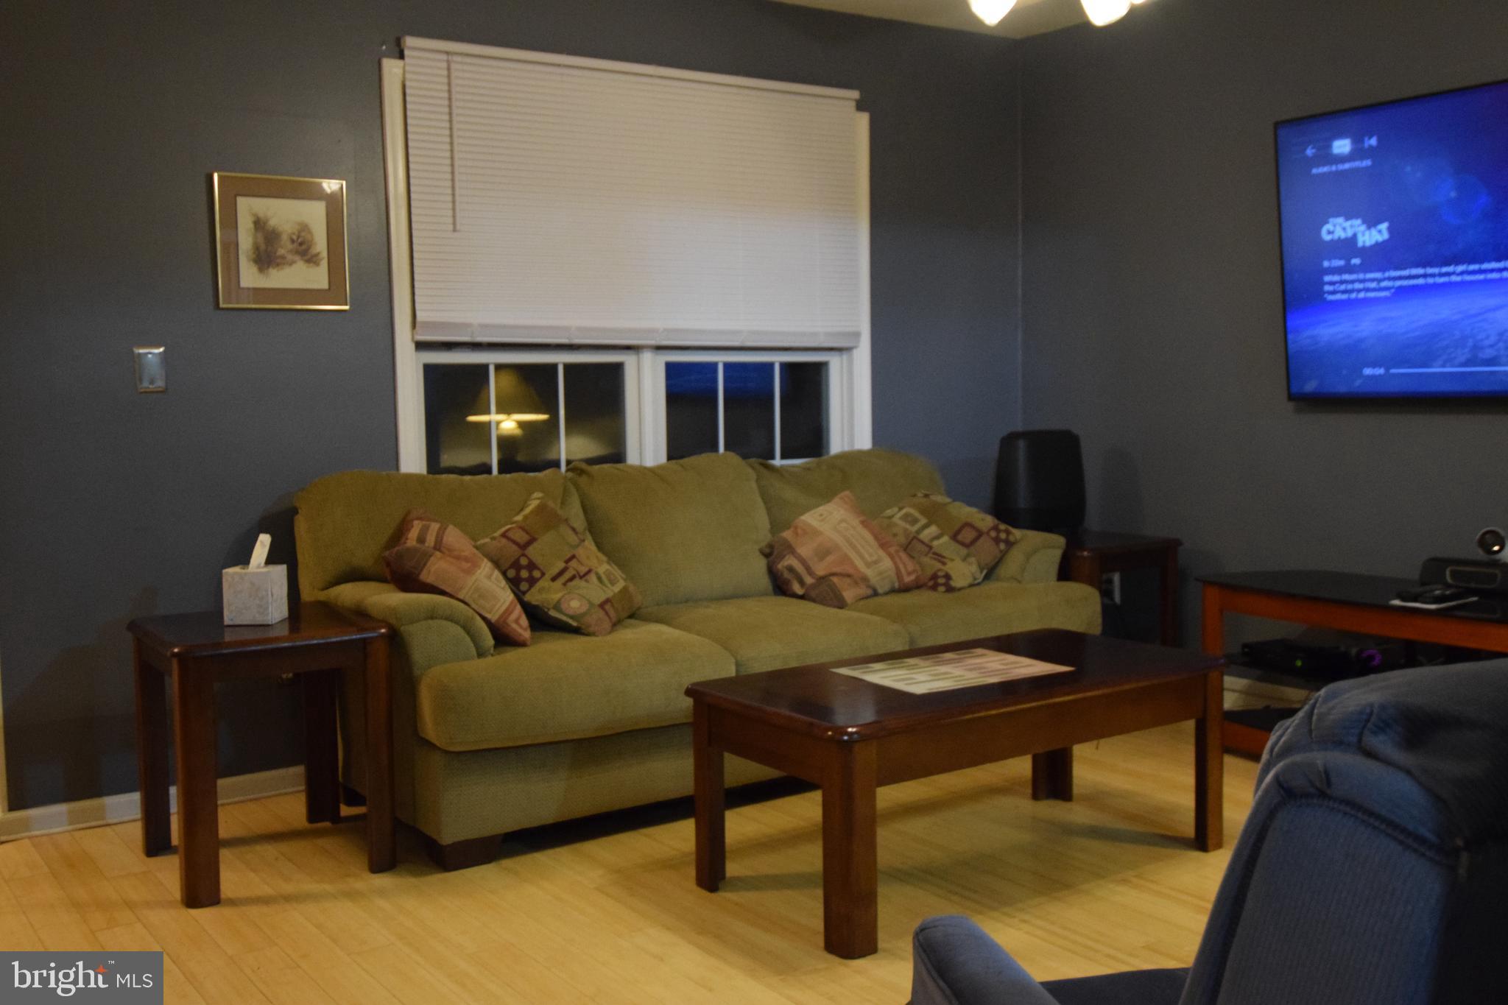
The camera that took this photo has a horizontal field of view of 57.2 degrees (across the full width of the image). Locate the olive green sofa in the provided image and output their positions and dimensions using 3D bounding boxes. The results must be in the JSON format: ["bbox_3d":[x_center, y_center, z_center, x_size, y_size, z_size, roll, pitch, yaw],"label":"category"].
[{"bbox_3d":[-0.086,0.328,4.108,2.290,0.935,0.900,-4,6,-32],"label":"olive green sofa"}]

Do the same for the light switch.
[{"bbox_3d":[-1.614,-0.354,3.693,0.073,0.121,0.010,-4,6,-32],"label":"light switch"}]

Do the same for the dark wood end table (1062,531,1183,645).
[{"bbox_3d":[1.111,0.424,4.762,0.505,0.588,0.540,-4,6,-32],"label":"dark wood end table"}]

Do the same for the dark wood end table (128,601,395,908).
[{"bbox_3d":[-1.207,0.584,3.386,0.505,0.588,0.540,-4,6,-32],"label":"dark wood end table"}]

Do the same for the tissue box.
[{"bbox_3d":[-1.213,0.224,3.365,0.117,0.134,0.112,-1,5,2],"label":"tissue box"}]

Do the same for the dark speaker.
[{"bbox_3d":[0.984,-0.060,4.800,0.305,0.370,0.250,-1,5,4],"label":"dark speaker"}]

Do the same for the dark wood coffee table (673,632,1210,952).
[{"bbox_3d":[0.493,0.625,3.245,1.185,0.467,0.580,-4,6,-32],"label":"dark wood coffee table"}]

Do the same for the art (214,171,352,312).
[{"bbox_3d":[-1.308,-0.722,3.853,0.352,0.362,0.025,-4,6,-32],"label":"art"}]

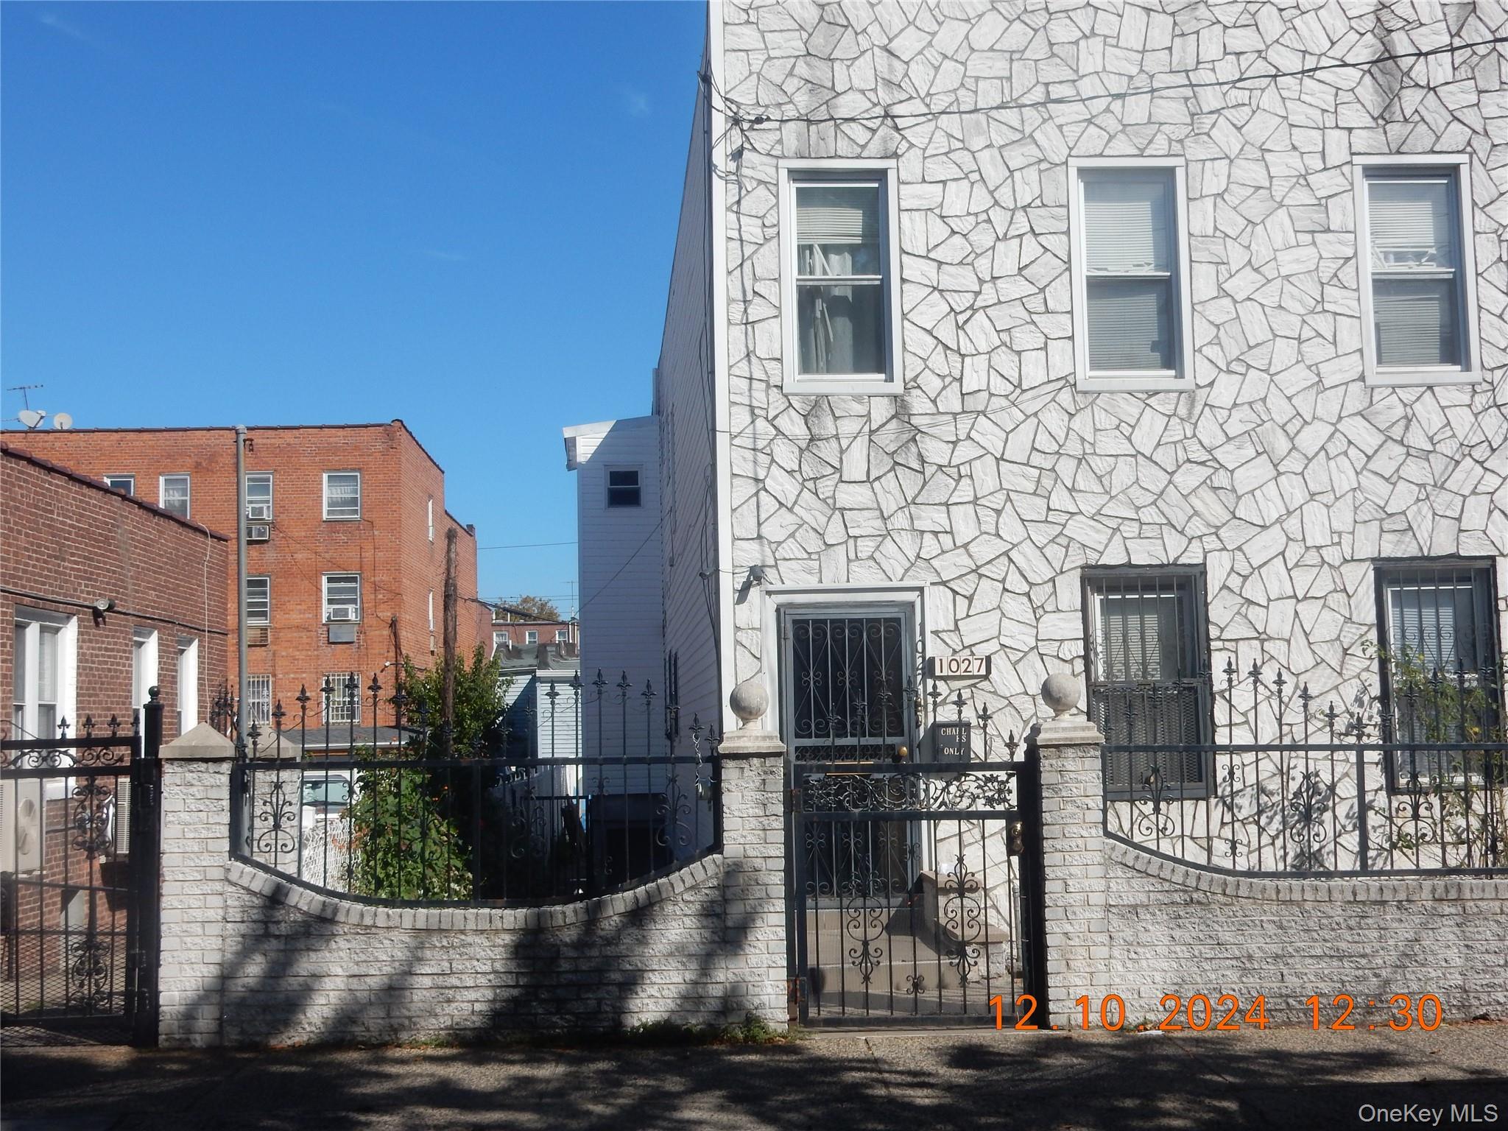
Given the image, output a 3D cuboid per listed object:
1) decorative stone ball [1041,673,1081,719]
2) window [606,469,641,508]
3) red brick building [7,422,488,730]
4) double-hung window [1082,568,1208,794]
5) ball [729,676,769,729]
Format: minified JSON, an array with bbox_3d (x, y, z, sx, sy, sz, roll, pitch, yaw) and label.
[{"bbox_3d":[1.606,0.684,9.800,0.207,0.237,0.207,-1,-5,0],"label":"decorative stone ball"},{"bbox_3d":[-1.738,-1.018,24.900,0.490,0.550,0.120,-1,-5,-4],"label":"window"},{"bbox_3d":[-14.321,2.065,55.235,10.500,9.500,17.000,-1,-5,-2],"label":"red brick building"},{"bbox_3d":[2.727,0.801,13.000,0.860,1.570,0.150,-1,-5,-4],"label":"double-hung window"},{"bbox_3d":[-0.027,0.715,9.680,0.207,0.245,0.207,-1,-5,0],"label":"ball"}]

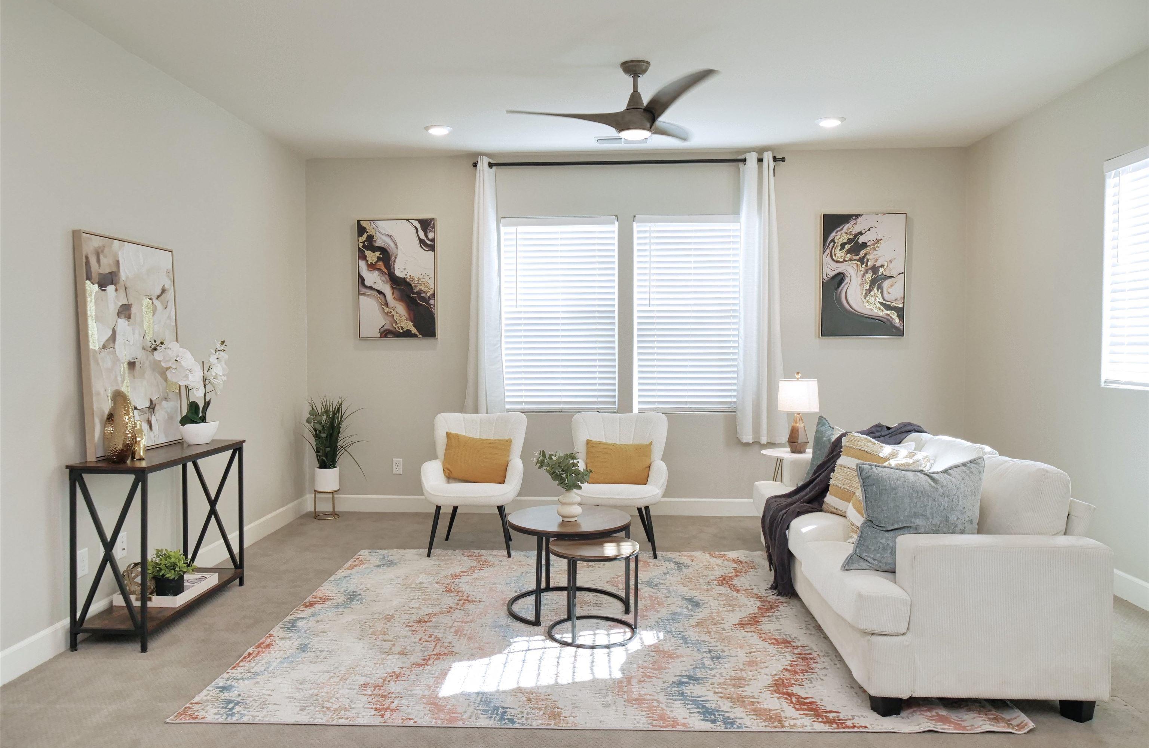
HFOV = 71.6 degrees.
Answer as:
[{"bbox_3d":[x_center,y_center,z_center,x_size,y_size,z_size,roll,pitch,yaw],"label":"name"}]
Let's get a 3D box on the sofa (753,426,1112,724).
[{"bbox_3d":[1.526,0.736,3.923,0.924,0.883,2.274,0,2,3],"label":"sofa"}]

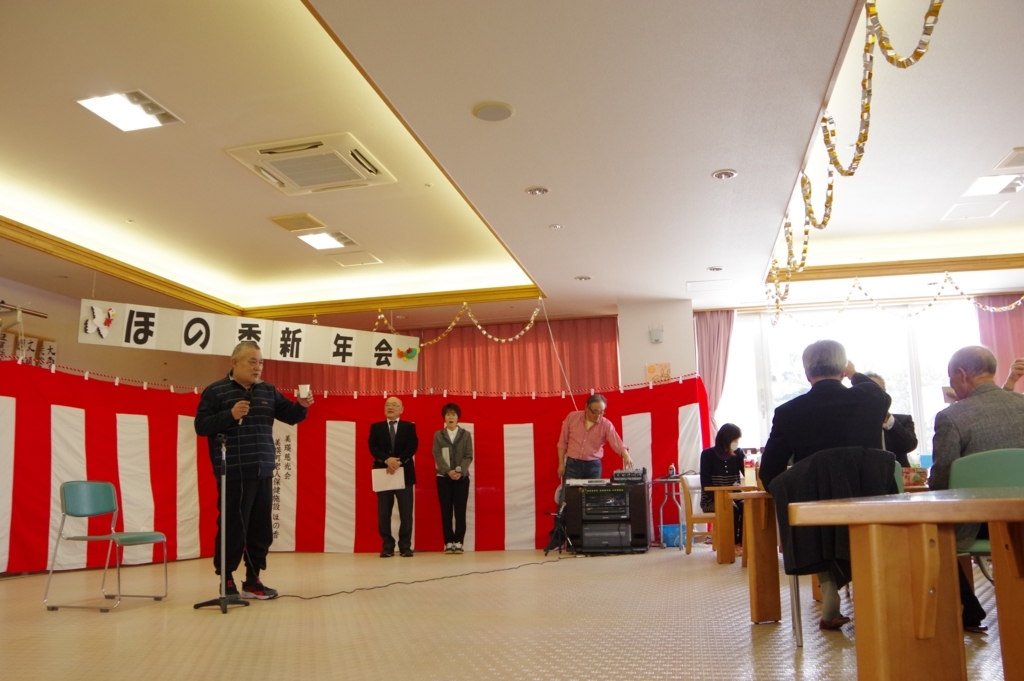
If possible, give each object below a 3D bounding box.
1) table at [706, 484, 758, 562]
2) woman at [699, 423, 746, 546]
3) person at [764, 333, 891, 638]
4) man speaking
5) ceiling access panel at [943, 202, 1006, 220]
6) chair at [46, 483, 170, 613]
[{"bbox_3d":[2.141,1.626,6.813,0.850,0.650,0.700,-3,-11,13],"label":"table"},{"bbox_3d":[2.065,1.436,7.494,0.460,1.280,0.630,4,-12,-25],"label":"woman"},{"bbox_3d":[1.515,0.688,3.585,0.600,1.300,0.720,-4,-11,18],"label":"person"},{"bbox_3d":[-1.739,0.845,5.221,0.480,1.690,0.660,-9,-14,38],"label":"man speaking"},{"bbox_3d":[4.255,-1.201,7.059,0.450,0.040,0.450,-3,-11,13],"label":"ceiling access panel"},{"bbox_3d":[-2.478,1.254,4.790,0.493,0.745,0.491,-3,-11,9],"label":"chair"}]

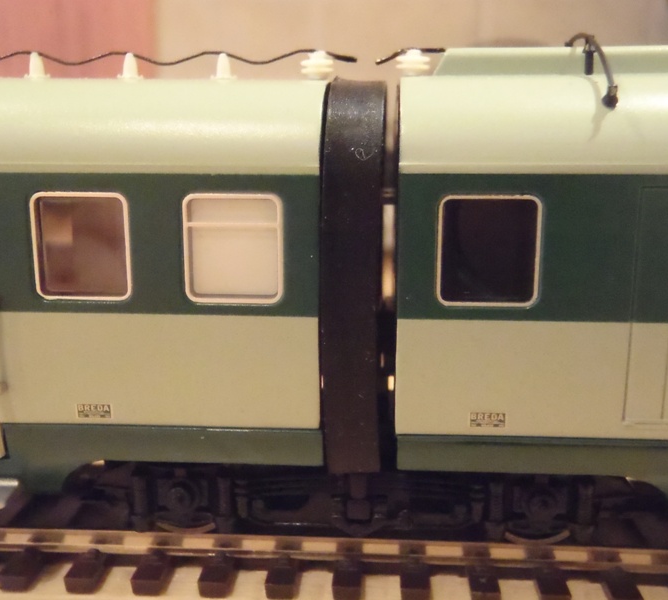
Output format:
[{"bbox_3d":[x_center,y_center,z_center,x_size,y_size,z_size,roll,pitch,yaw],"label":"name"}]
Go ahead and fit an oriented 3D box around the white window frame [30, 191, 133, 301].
[{"bbox_3d":[-0.023,-0.005,0.076,0.009,0.010,0.001,1,10,3],"label":"white window frame"}]

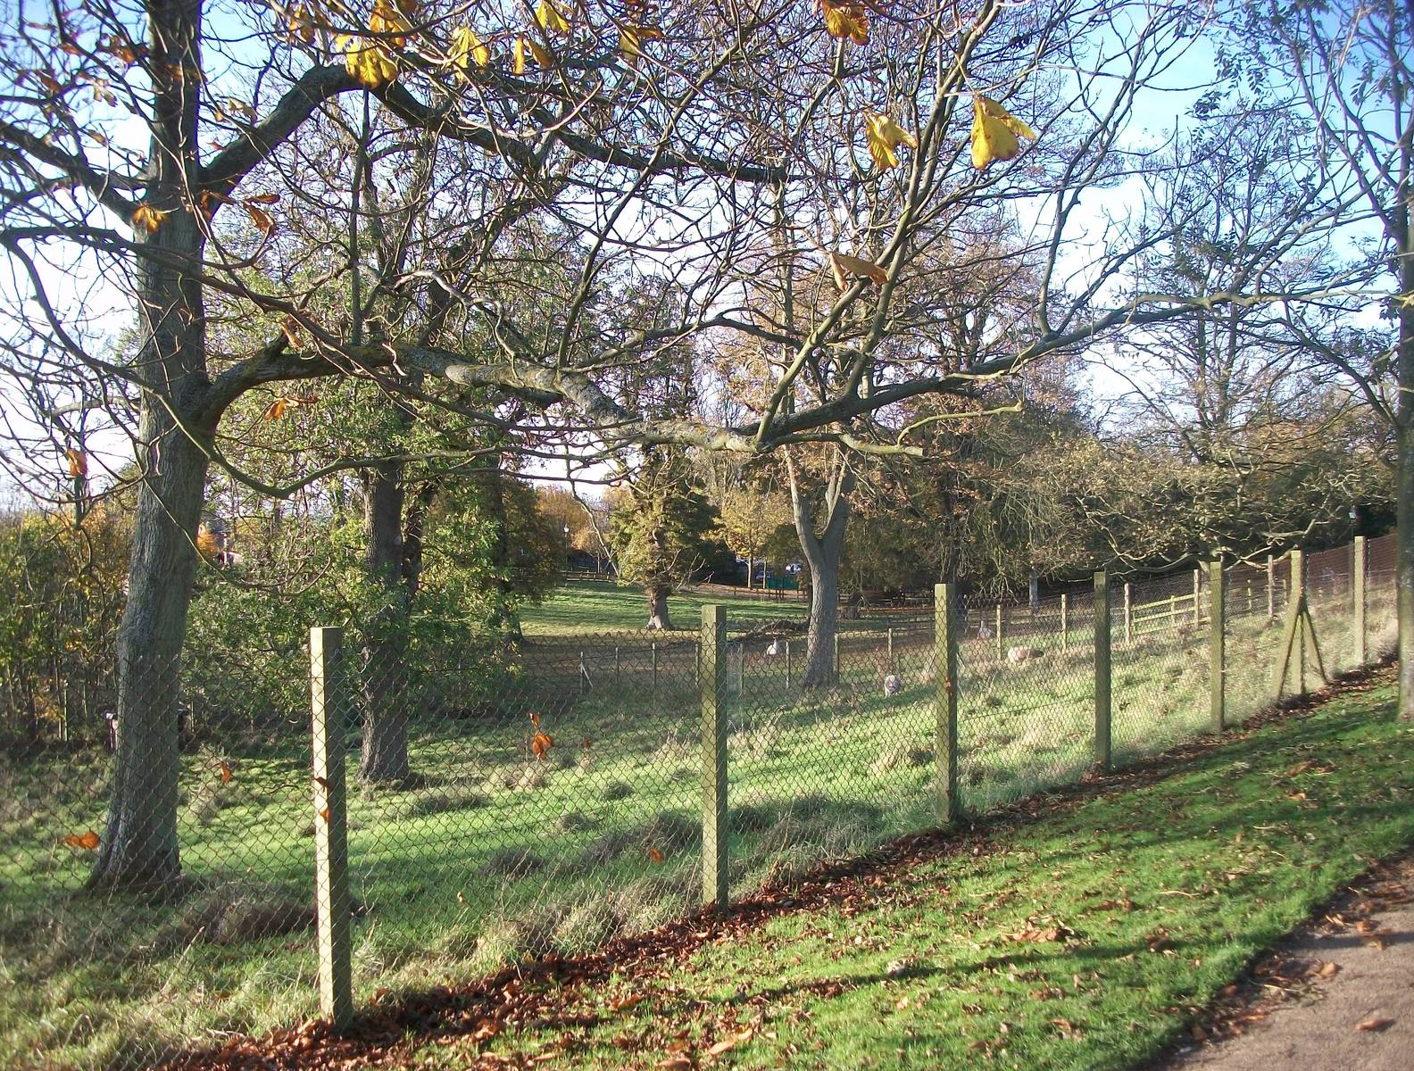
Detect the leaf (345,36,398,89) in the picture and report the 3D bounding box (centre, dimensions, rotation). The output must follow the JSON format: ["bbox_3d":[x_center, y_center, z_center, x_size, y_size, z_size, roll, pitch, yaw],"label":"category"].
[{"bbox_3d":[-1.194,-1.682,4.700,0.191,0.191,0.114,-1,1,-14],"label":"leaf"}]

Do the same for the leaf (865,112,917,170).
[{"bbox_3d":[0.572,-1.225,4.100,0.163,0.180,0.103,0,1,8],"label":"leaf"}]

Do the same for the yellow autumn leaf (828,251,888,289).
[{"bbox_3d":[0.481,-0.845,4.200,0.192,0.124,0.093,-1,1,7],"label":"yellow autumn leaf"}]

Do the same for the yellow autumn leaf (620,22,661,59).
[{"bbox_3d":[-0.246,-1.837,4.900,0.157,0.133,0.087,-1,1,-3],"label":"yellow autumn leaf"}]

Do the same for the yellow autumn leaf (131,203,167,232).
[{"bbox_3d":[-2.659,-1.515,6.300,0.170,0.138,0.107,-1,2,-23],"label":"yellow autumn leaf"}]

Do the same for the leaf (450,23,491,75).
[{"bbox_3d":[-0.864,-1.769,4.800,0.150,0.191,0.101,-1,1,-10],"label":"leaf"}]

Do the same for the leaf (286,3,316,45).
[{"bbox_3d":[-1.630,-2.054,5.300,0.121,0.170,0.100,-1,1,-17],"label":"leaf"}]

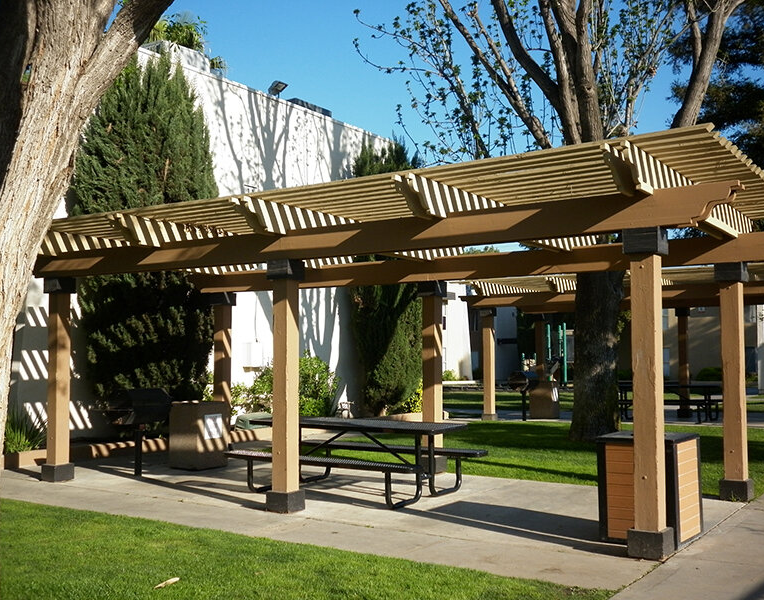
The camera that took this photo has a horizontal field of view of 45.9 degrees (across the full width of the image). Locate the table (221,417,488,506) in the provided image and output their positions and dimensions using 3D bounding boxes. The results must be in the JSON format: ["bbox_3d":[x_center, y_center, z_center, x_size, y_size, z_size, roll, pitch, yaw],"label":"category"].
[{"bbox_3d":[-0.296,1.770,10.103,2.496,0.763,1.508,-3,-4,33],"label":"table"}]

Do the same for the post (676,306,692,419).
[{"bbox_3d":[7.016,1.450,20.993,0.273,2.512,0.273,-2,-4,34],"label":"post"}]

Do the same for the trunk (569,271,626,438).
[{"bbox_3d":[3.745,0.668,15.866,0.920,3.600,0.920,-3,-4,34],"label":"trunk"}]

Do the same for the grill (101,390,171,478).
[{"bbox_3d":[-3.122,1.701,11.580,0.531,1.110,0.682,-2,-4,34],"label":"grill"}]

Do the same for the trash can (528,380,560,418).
[{"bbox_3d":[3.788,2.316,21.059,0.563,0.888,0.563,-2,-4,34],"label":"trash can"}]

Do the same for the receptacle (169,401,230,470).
[{"bbox_3d":[-2.520,1.855,12.457,0.574,0.896,0.574,-2,-4,34],"label":"receptacle"}]

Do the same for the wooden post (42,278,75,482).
[{"bbox_3d":[-4.032,0.981,11.263,0.273,2.512,0.273,-2,-4,34],"label":"wooden post"}]

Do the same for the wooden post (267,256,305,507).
[{"bbox_3d":[-0.972,0.858,9.152,0.273,2.512,0.273,-2,-4,34],"label":"wooden post"}]

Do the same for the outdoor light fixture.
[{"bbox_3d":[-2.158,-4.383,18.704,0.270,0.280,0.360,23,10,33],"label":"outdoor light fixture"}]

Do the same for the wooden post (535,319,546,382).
[{"bbox_3d":[4.064,1.590,23.108,0.245,2.450,0.245,-3,-4,34],"label":"wooden post"}]

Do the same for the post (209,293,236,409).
[{"bbox_3d":[-2.401,1.100,13.621,0.260,2.455,0.260,-3,-4,34],"label":"post"}]

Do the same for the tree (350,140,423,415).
[{"bbox_3d":[0.125,-0.605,20.481,1.650,6.466,1.700,0,-4,0],"label":"tree"}]

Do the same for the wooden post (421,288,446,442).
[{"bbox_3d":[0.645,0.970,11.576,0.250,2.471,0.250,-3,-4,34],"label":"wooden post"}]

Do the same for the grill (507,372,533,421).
[{"bbox_3d":[3.210,2.161,20.232,0.531,1.110,0.682,-2,-4,34],"label":"grill"}]

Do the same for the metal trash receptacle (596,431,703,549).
[{"bbox_3d":[2.269,1.584,7.629,0.656,0.848,0.697,-2,-4,34],"label":"metal trash receptacle"}]

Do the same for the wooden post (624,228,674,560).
[{"bbox_3d":[2.078,0.711,7.030,0.273,2.512,0.273,-2,-4,34],"label":"wooden post"}]

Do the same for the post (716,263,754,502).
[{"bbox_3d":[3.718,0.840,9.514,0.270,2.488,0.270,-3,-4,34],"label":"post"}]

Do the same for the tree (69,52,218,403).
[{"bbox_3d":[-3.763,-0.999,14.276,2.050,6.148,2.250,0,-4,0],"label":"tree"}]

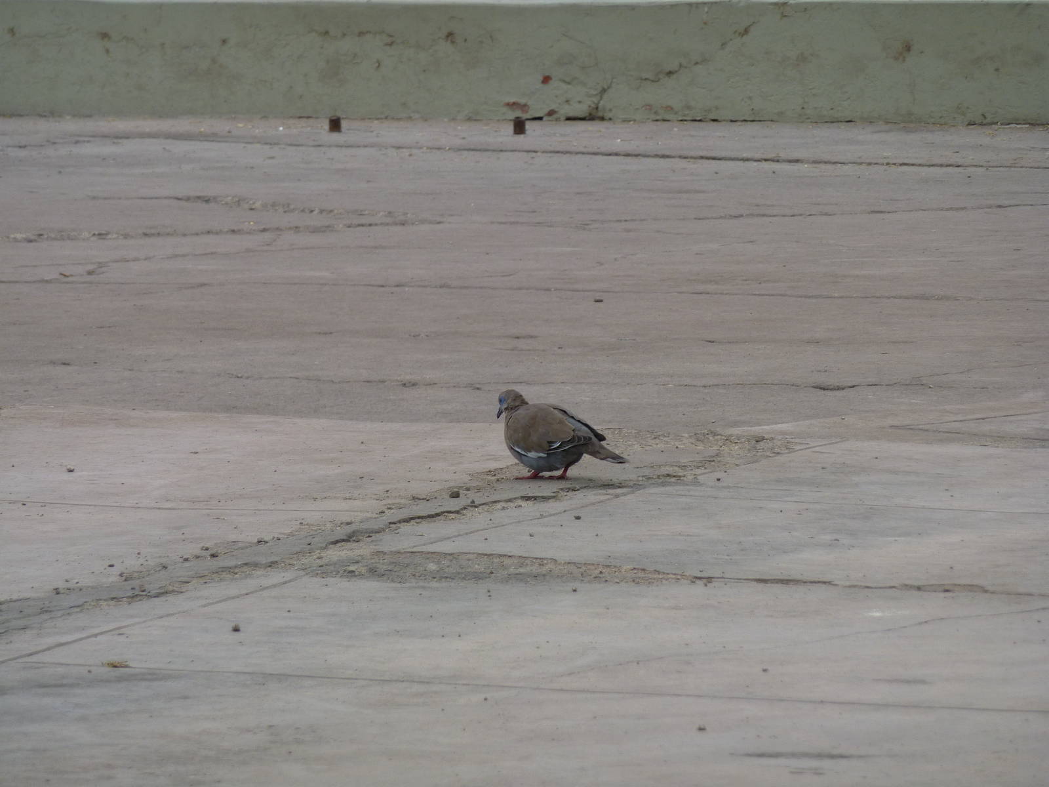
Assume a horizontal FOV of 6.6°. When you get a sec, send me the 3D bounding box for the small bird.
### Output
[{"bbox_3d":[0.063,0.066,14.800,0.245,0.145,0.105,4,8,35],"label":"small bird"}]

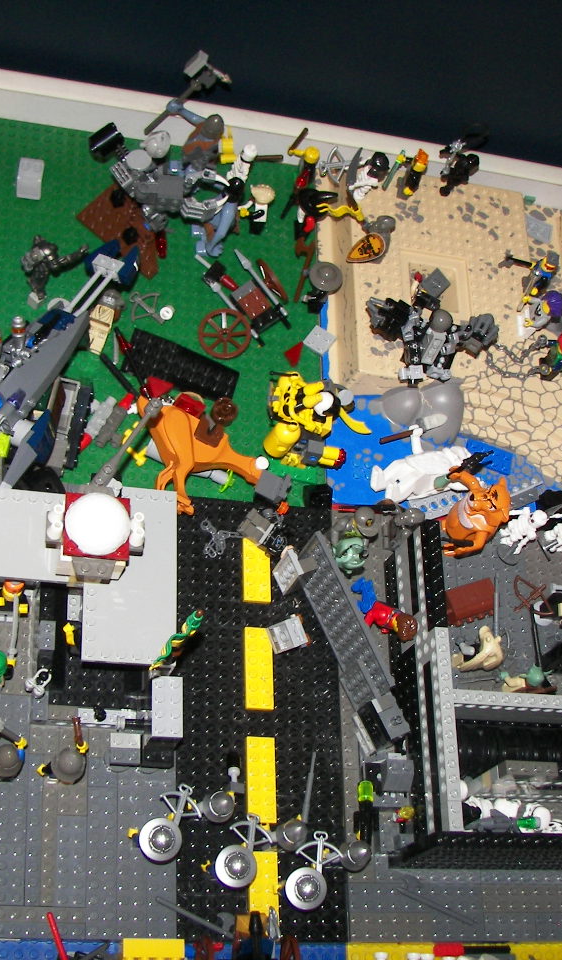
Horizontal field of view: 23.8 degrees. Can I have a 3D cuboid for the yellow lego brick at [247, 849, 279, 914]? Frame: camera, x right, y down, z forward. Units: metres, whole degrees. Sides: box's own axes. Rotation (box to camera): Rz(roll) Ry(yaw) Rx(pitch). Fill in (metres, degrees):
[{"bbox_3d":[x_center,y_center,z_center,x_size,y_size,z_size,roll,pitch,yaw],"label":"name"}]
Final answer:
[{"bbox_3d":[-0.009,0.226,0.721,0.016,0.005,0.048,6,64,-15],"label":"yellow lego brick"}]

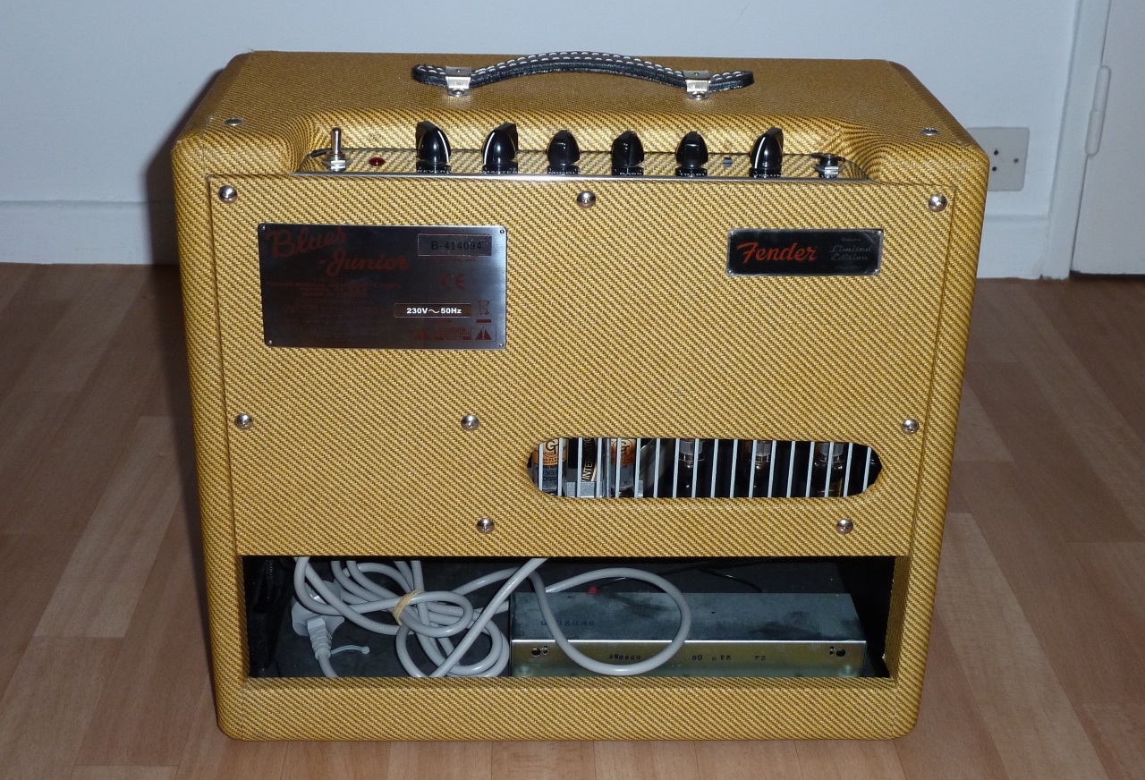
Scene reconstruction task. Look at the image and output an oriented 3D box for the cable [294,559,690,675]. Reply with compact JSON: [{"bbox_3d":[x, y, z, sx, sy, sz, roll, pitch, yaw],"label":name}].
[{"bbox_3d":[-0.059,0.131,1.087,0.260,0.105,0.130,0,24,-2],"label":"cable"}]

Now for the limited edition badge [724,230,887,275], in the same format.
[{"bbox_3d":[0.132,-0.077,0.898,0.088,0.028,0.002,0,24,-2],"label":"limited edition badge"}]

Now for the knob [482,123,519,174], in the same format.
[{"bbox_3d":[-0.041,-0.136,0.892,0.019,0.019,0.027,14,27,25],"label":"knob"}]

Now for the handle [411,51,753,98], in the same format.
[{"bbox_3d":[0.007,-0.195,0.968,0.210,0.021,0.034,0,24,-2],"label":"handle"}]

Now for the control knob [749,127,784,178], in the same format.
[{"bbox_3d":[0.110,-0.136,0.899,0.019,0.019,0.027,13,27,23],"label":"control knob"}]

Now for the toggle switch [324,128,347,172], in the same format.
[{"bbox_3d":[-0.132,-0.137,0.887,0.013,0.021,0.013,0,24,-2],"label":"toggle switch"}]

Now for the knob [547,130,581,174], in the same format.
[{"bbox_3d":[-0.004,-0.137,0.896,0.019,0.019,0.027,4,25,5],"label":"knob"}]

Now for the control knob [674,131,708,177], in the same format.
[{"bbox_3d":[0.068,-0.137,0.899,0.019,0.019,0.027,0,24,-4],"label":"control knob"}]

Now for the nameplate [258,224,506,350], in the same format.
[{"bbox_3d":[-0.107,-0.058,0.899,0.138,0.074,0.002,0,24,-2],"label":"nameplate"}]

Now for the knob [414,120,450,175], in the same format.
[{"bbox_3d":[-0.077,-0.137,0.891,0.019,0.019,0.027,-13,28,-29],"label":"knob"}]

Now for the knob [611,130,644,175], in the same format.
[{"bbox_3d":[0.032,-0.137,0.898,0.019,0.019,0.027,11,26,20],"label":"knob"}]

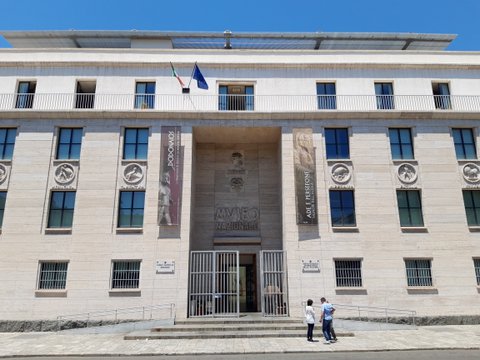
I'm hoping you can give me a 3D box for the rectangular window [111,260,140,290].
[{"bbox_3d":[-5.936,4.985,18.841,1.455,1.415,0.200,0,-14,-1],"label":"rectangular window"}]

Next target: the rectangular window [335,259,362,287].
[{"bbox_3d":[5.528,4.730,18.411,1.464,1.409,0.220,0,-14,-1],"label":"rectangular window"}]

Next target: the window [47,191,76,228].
[{"bbox_3d":[-9.663,1.613,19.607,1.369,2.043,0.200,0,-14,-1],"label":"window"}]

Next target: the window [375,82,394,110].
[{"bbox_3d":[9.462,-5.478,23.585,1.270,1.890,0.200,0,-15,-1],"label":"window"}]

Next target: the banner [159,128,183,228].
[{"bbox_3d":[-3.760,-0.297,19.378,1.082,5.497,0.080,0,-14,-1],"label":"banner"}]

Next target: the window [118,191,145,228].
[{"bbox_3d":[-5.910,1.620,19.681,1.425,2.051,0.200,0,-14,-1],"label":"window"}]

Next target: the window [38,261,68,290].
[{"bbox_3d":[-9.365,4.776,18.105,1.492,1.434,0.220,0,-14,-1],"label":"window"}]

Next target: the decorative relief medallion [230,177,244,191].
[{"bbox_3d":[-0.143,0.262,22.955,0.860,0.960,0.250,0,-15,-1],"label":"decorative relief medallion"}]

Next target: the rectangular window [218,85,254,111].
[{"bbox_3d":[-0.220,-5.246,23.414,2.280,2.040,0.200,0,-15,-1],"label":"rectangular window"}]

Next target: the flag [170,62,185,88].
[{"bbox_3d":[-3.498,-5.864,20.257,0.756,1.529,0.450,0,-14,-1],"label":"flag"}]

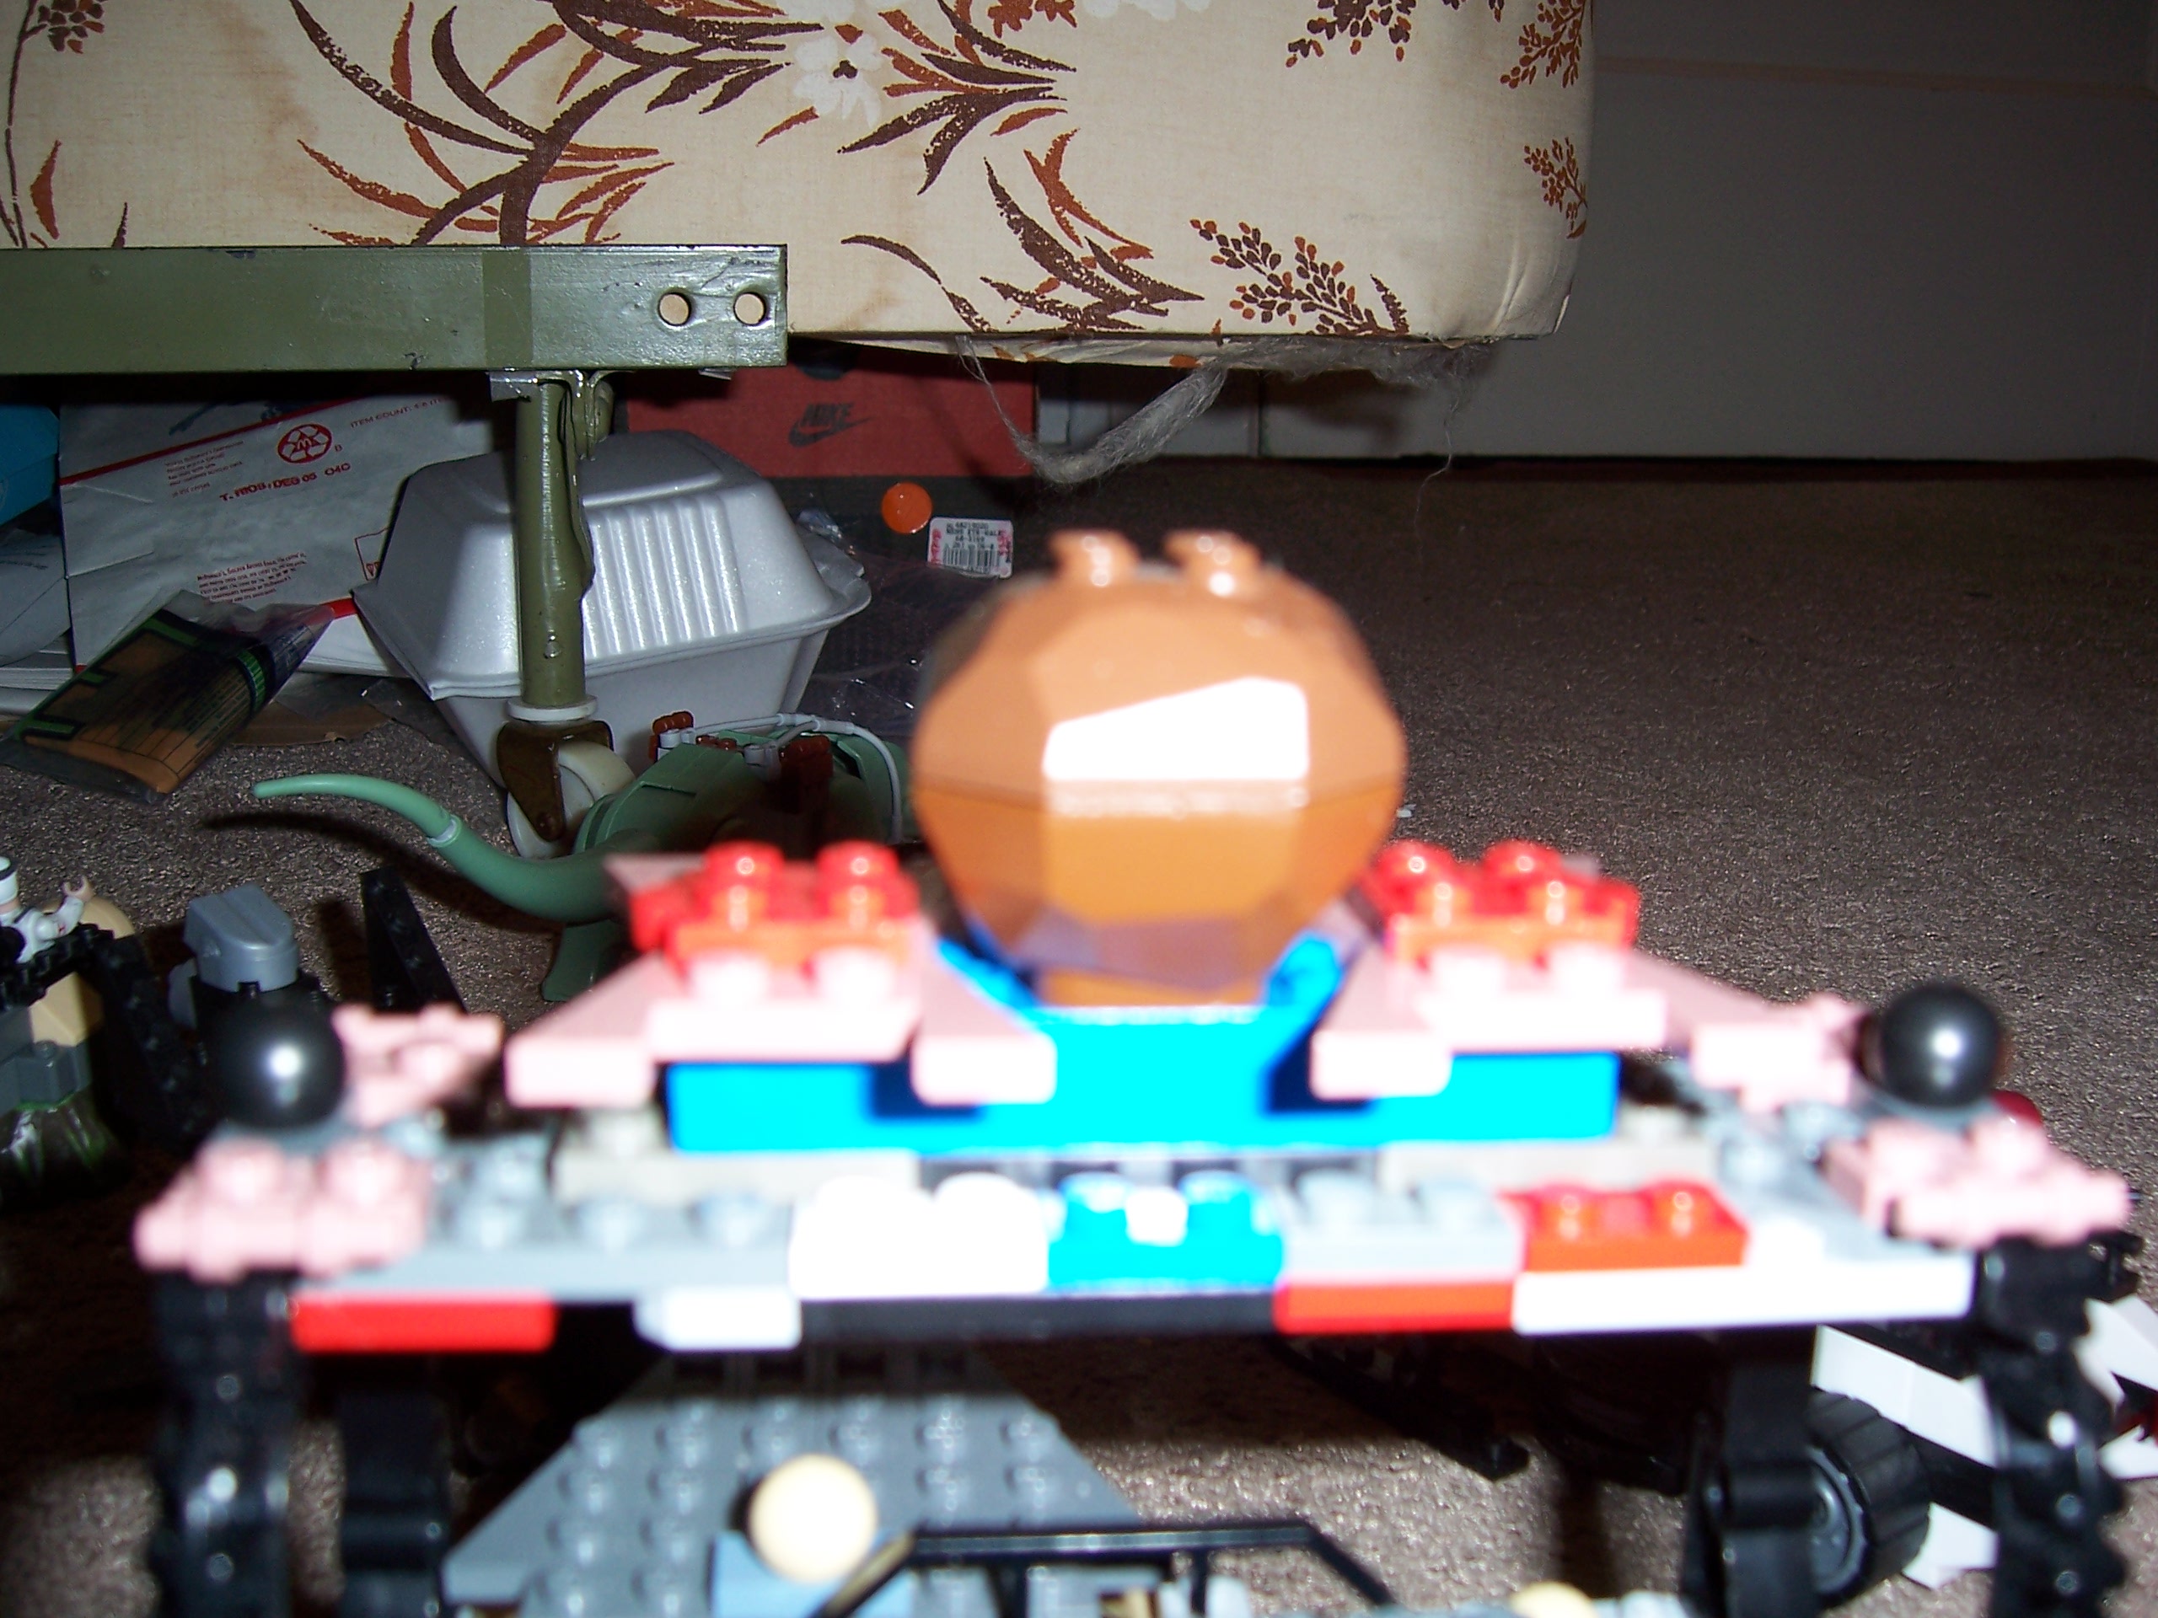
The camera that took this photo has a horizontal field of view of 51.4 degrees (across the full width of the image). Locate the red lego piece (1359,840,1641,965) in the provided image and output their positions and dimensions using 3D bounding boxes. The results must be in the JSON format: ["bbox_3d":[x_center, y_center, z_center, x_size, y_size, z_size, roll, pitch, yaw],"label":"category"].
[{"bbox_3d":[0.029,0.007,0.160,0.018,0.005,0.016,0,15,-6],"label":"red lego piece"}]

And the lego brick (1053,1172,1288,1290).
[{"bbox_3d":[0.005,0.028,0.152,0.016,0.005,0.010,0,12,-6],"label":"lego brick"}]

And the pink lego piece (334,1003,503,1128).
[{"bbox_3d":[-0.050,0.019,0.171,0.012,0.005,0.012,0,12,-6],"label":"pink lego piece"}]

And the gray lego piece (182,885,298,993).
[{"bbox_3d":[-0.135,0.021,0.362,0.016,0.009,0.022,-7,15,-34],"label":"gray lego piece"}]

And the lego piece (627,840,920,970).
[{"bbox_3d":[-0.020,0.007,0.155,0.018,0.005,0.016,0,15,-6],"label":"lego piece"}]

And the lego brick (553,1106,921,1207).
[{"bbox_3d":[-0.023,0.023,0.155,0.024,0.005,0.008,0,15,-6],"label":"lego brick"}]

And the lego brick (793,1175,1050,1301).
[{"bbox_3d":[-0.011,0.028,0.149,0.016,0.005,0.008,0,15,-6],"label":"lego brick"}]

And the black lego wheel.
[{"bbox_3d":[0.096,0.089,0.290,0.014,0.024,0.024,-11,19,-39],"label":"black lego wheel"}]

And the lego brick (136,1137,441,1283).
[{"bbox_3d":[-0.051,0.026,0.144,0.017,0.005,0.011,0,12,-6],"label":"lego brick"}]

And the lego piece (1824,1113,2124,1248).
[{"bbox_3d":[0.062,0.026,0.156,0.016,0.005,0.012,-1,12,-12],"label":"lego piece"}]

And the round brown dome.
[{"bbox_3d":[0.005,-0.002,0.155,0.032,0.032,0.032,2,15,0],"label":"round brown dome"}]

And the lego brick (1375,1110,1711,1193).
[{"bbox_3d":[0.033,0.024,0.162,0.024,0.005,0.009,0,12,-6],"label":"lego brick"}]

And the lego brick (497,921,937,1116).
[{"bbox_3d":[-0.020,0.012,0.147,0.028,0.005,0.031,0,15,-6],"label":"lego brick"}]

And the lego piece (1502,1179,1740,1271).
[{"bbox_3d":[0.037,0.028,0.154,0.016,0.005,0.008,0,15,-6],"label":"lego piece"}]

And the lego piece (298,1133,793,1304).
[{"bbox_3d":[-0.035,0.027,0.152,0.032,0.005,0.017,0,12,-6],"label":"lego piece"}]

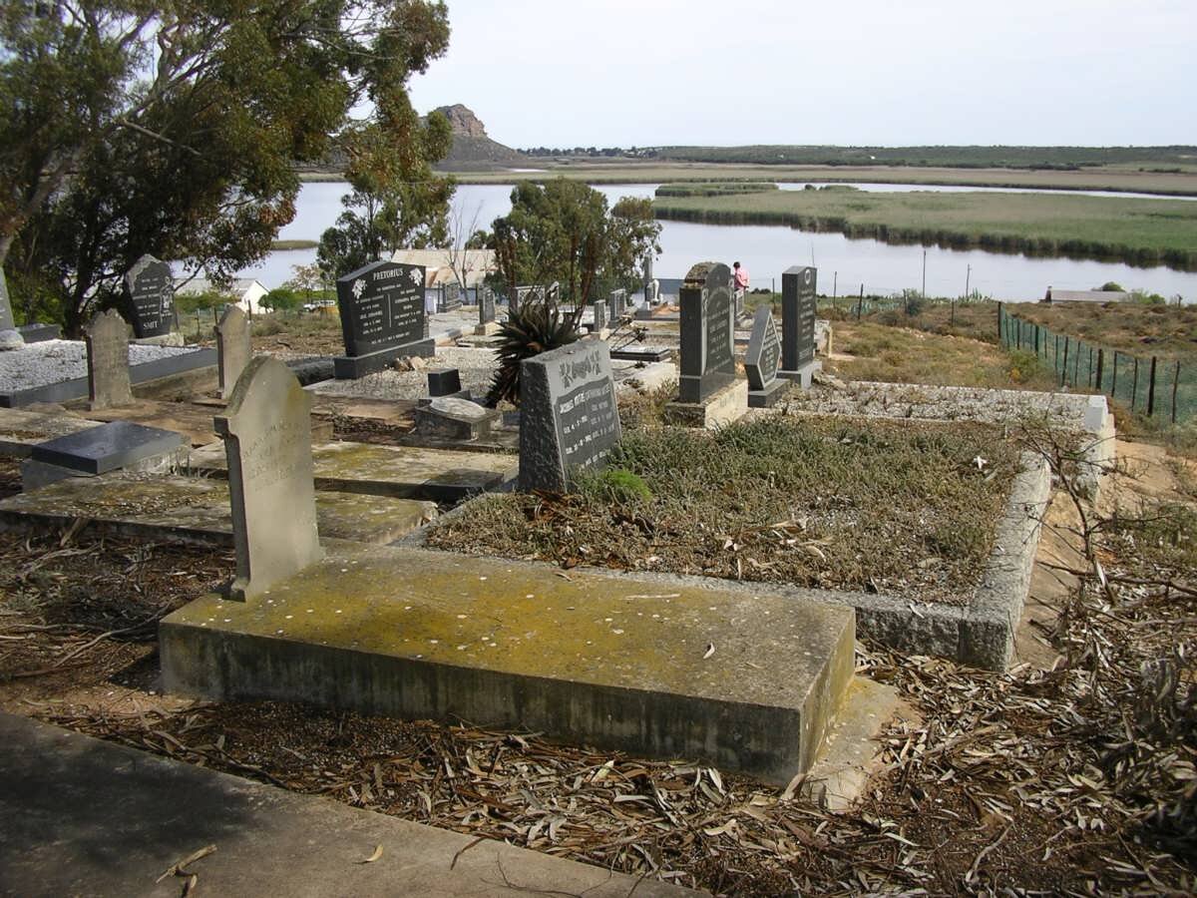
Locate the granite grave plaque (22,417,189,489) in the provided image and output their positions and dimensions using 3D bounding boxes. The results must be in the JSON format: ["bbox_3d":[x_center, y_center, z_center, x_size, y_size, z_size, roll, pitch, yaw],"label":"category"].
[{"bbox_3d":[-2.661,0.045,7.134,0.460,0.260,0.780,5,13,20],"label":"granite grave plaque"}]

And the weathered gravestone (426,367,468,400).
[{"bbox_3d":[-1.137,-0.490,10.042,0.206,0.247,0.350,5,13,20],"label":"weathered gravestone"}]

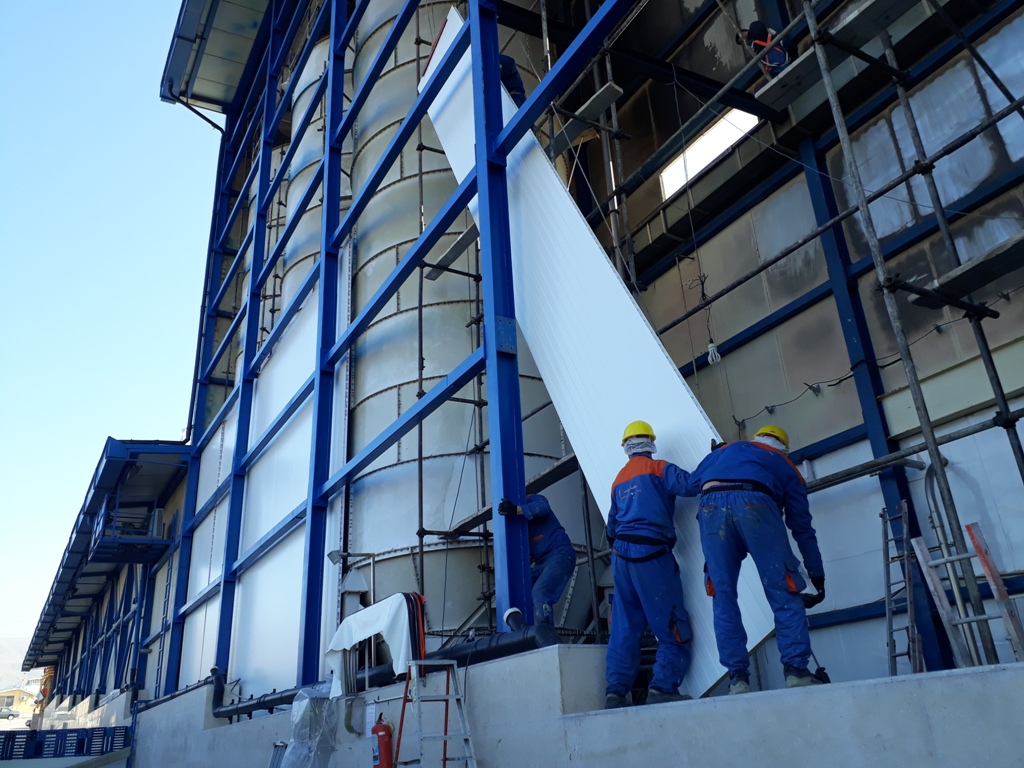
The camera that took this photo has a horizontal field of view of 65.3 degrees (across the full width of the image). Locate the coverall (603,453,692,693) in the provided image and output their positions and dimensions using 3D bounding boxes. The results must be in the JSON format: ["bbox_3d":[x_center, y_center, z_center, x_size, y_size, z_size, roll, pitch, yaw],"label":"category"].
[{"bbox_3d":[0.838,1.168,4.971,0.600,1.430,0.500,-17,-28,27],"label":"coverall"}]

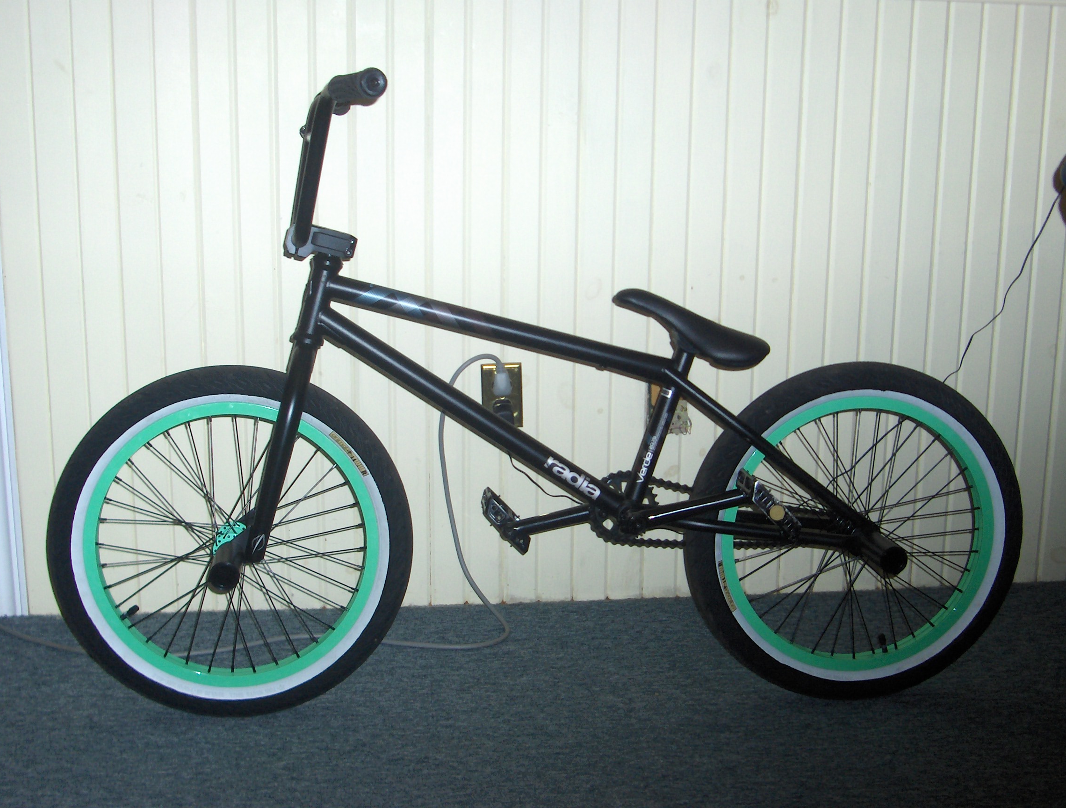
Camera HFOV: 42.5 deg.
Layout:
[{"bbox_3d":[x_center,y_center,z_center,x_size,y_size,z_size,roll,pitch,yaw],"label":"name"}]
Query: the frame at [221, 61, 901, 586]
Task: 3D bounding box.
[{"bbox_3d":[0.025,-0.121,2.006,0.965,0.675,0.740,0,11,-6],"label":"frame"}]

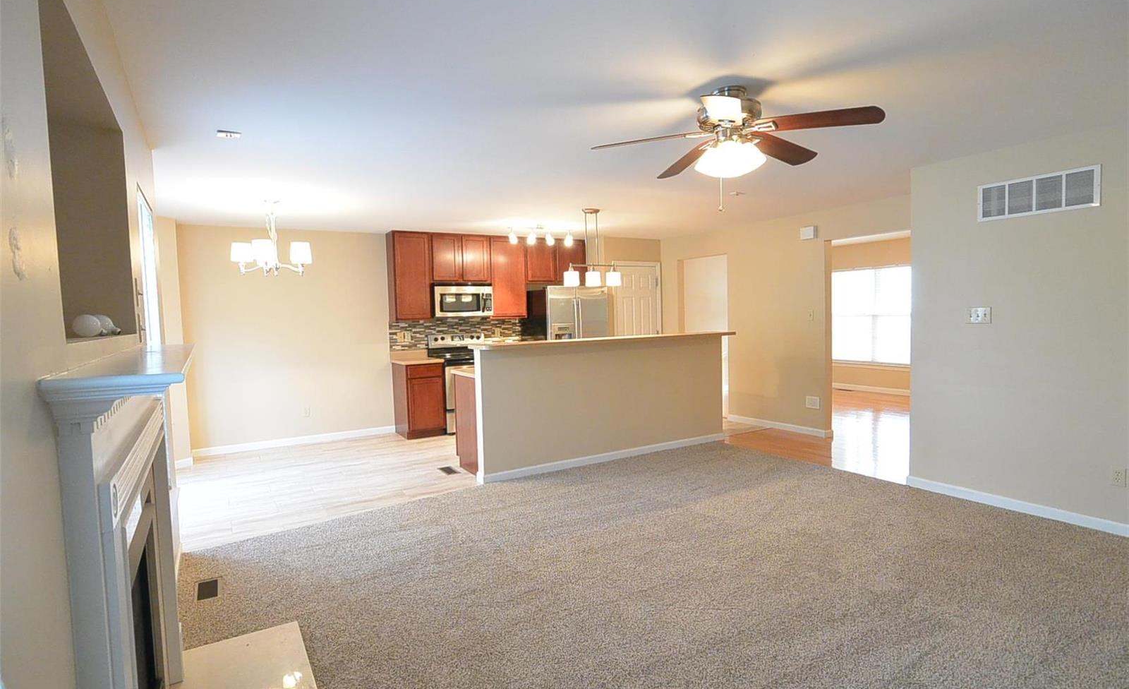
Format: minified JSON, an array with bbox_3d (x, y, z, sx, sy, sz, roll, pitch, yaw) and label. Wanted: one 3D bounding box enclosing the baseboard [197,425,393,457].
[{"bbox_3d":[-3.017,1.104,6.504,2.121,0.080,0.016,-3,4,-30],"label":"baseboard"}]

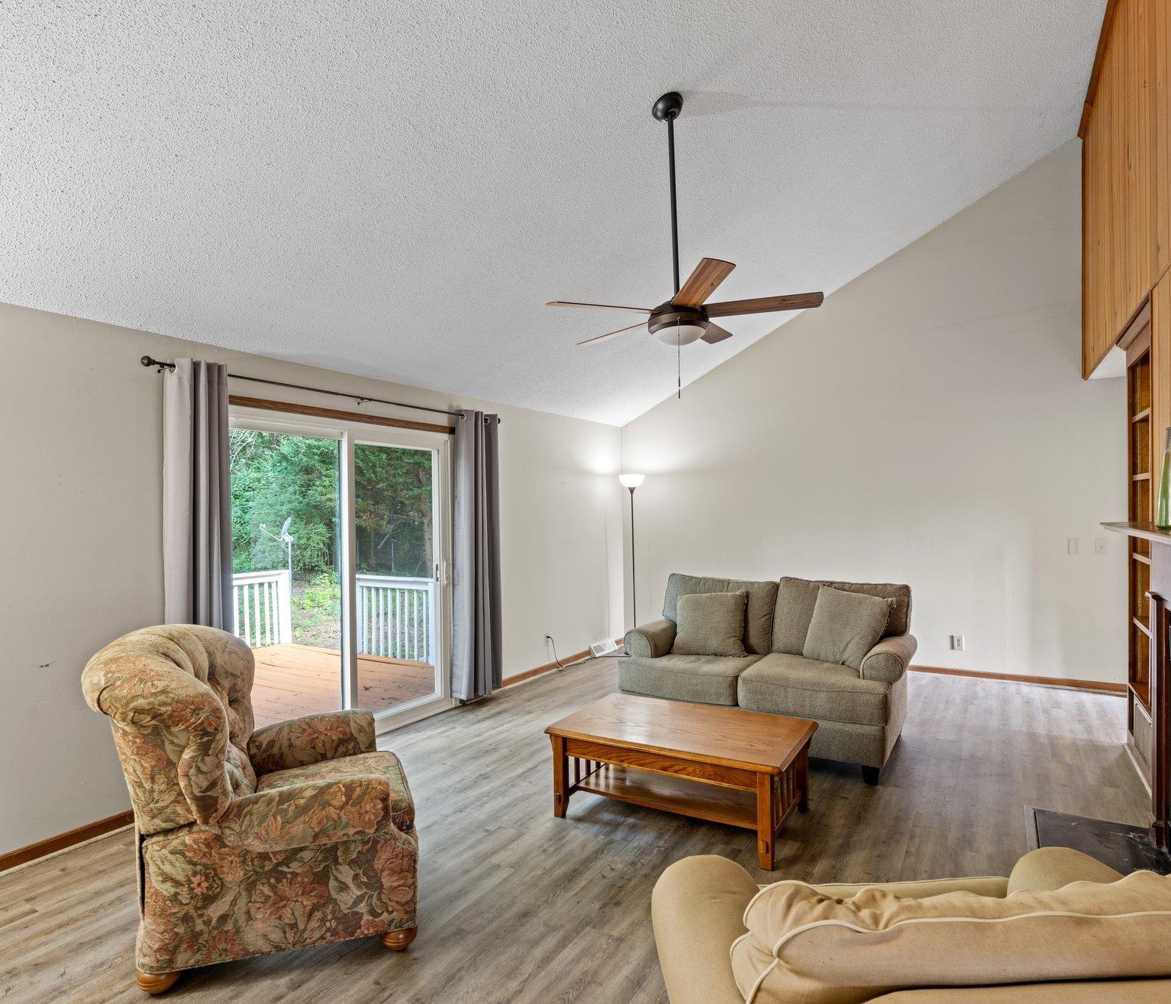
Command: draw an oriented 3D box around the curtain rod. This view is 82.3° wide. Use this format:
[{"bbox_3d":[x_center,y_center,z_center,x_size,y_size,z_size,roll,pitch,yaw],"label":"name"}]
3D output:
[{"bbox_3d":[-1.388,-0.648,4.254,0.075,0.060,2.650,0,0,31],"label":"curtain rod"}]

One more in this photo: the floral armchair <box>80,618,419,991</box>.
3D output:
[{"bbox_3d":[-1.184,0.995,2.532,1.066,1.071,0.834,0,0,-17],"label":"floral armchair"}]

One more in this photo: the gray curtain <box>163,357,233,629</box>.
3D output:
[{"bbox_3d":[-1.928,0.404,3.342,0.120,2.155,0.336,0,0,31],"label":"gray curtain"}]

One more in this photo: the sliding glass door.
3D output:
[{"bbox_3d":[-1.518,0.521,4.243,0.105,2.029,1.840,0,0,31],"label":"sliding glass door"}]

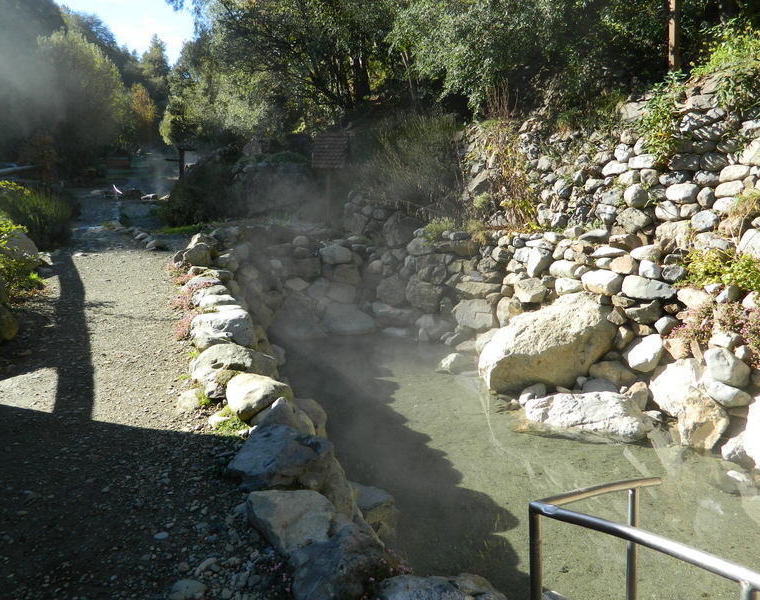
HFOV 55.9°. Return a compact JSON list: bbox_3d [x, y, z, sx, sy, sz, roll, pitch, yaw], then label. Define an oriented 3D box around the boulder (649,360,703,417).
[{"bbox_3d":[2.318,0.684,5.600,0.430,0.420,0.380,3,13,23],"label":"boulder"}]

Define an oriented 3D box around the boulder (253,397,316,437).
[{"bbox_3d":[-0.586,0.726,4.350,0.400,0.320,0.380,-5,12,-17],"label":"boulder"}]

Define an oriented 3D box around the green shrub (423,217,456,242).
[{"bbox_3d":[0.781,-0.925,9.400,0.430,0.310,0.380,-1,12,5],"label":"green shrub"}]

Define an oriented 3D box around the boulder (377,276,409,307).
[{"bbox_3d":[0.174,-0.133,10.000,0.440,0.450,0.400,-1,12,0],"label":"boulder"}]

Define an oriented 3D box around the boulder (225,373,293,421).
[{"bbox_3d":[-0.789,0.626,4.650,0.430,0.280,0.360,-4,12,-10],"label":"boulder"}]

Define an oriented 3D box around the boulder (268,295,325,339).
[{"bbox_3d":[-1.025,0.217,8.900,0.680,0.500,0.500,-3,12,-7],"label":"boulder"}]

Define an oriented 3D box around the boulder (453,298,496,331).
[{"bbox_3d":[1.101,0.169,8.350,0.500,0.350,0.380,-1,12,8],"label":"boulder"}]

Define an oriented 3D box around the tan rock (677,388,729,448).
[{"bbox_3d":[2.363,0.868,5.250,0.370,0.410,0.320,3,13,25],"label":"tan rock"}]

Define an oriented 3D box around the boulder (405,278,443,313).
[{"bbox_3d":[0.601,-0.062,9.900,0.500,0.470,0.420,-1,12,0],"label":"boulder"}]

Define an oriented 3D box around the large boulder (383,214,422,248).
[{"bbox_3d":[0.352,-1.071,11.200,0.600,0.520,0.480,-1,12,0],"label":"large boulder"}]

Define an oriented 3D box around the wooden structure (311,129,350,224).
[{"bbox_3d":[-0.988,-2.486,14.600,0.740,1.880,0.700,1,12,12],"label":"wooden structure"}]

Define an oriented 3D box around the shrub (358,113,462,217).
[{"bbox_3d":[0.528,-2.345,12.400,1.800,1.800,1.500,-1,12,0],"label":"shrub"}]

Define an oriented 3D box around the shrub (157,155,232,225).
[{"bbox_3d":[-4.198,-2.469,16.300,1.700,1.500,1.500,-5,12,-14],"label":"shrub"}]

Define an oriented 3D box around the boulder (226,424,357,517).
[{"bbox_3d":[-0.488,0.946,3.950,0.640,0.430,0.460,-5,12,-17],"label":"boulder"}]

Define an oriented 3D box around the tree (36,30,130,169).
[{"bbox_3d":[-15.727,-10.635,38.000,4.900,7.300,4.600,-6,13,-22],"label":"tree"}]

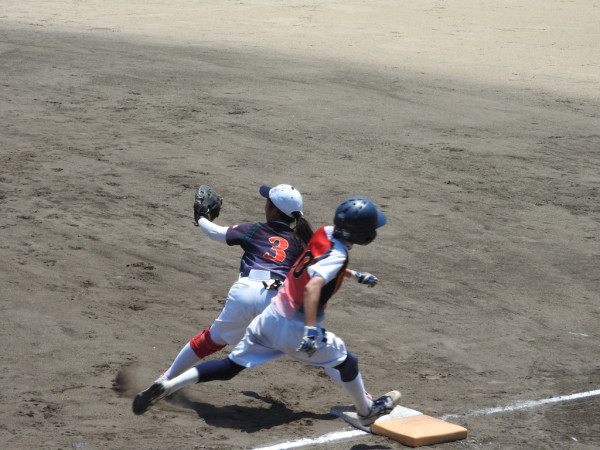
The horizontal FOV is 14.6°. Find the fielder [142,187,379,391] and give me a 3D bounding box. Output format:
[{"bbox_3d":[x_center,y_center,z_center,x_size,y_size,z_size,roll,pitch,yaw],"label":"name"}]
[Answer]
[{"bbox_3d":[-0.296,0.381,13.959,1.240,1.269,1.102,-3,11,-20],"label":"fielder"}]

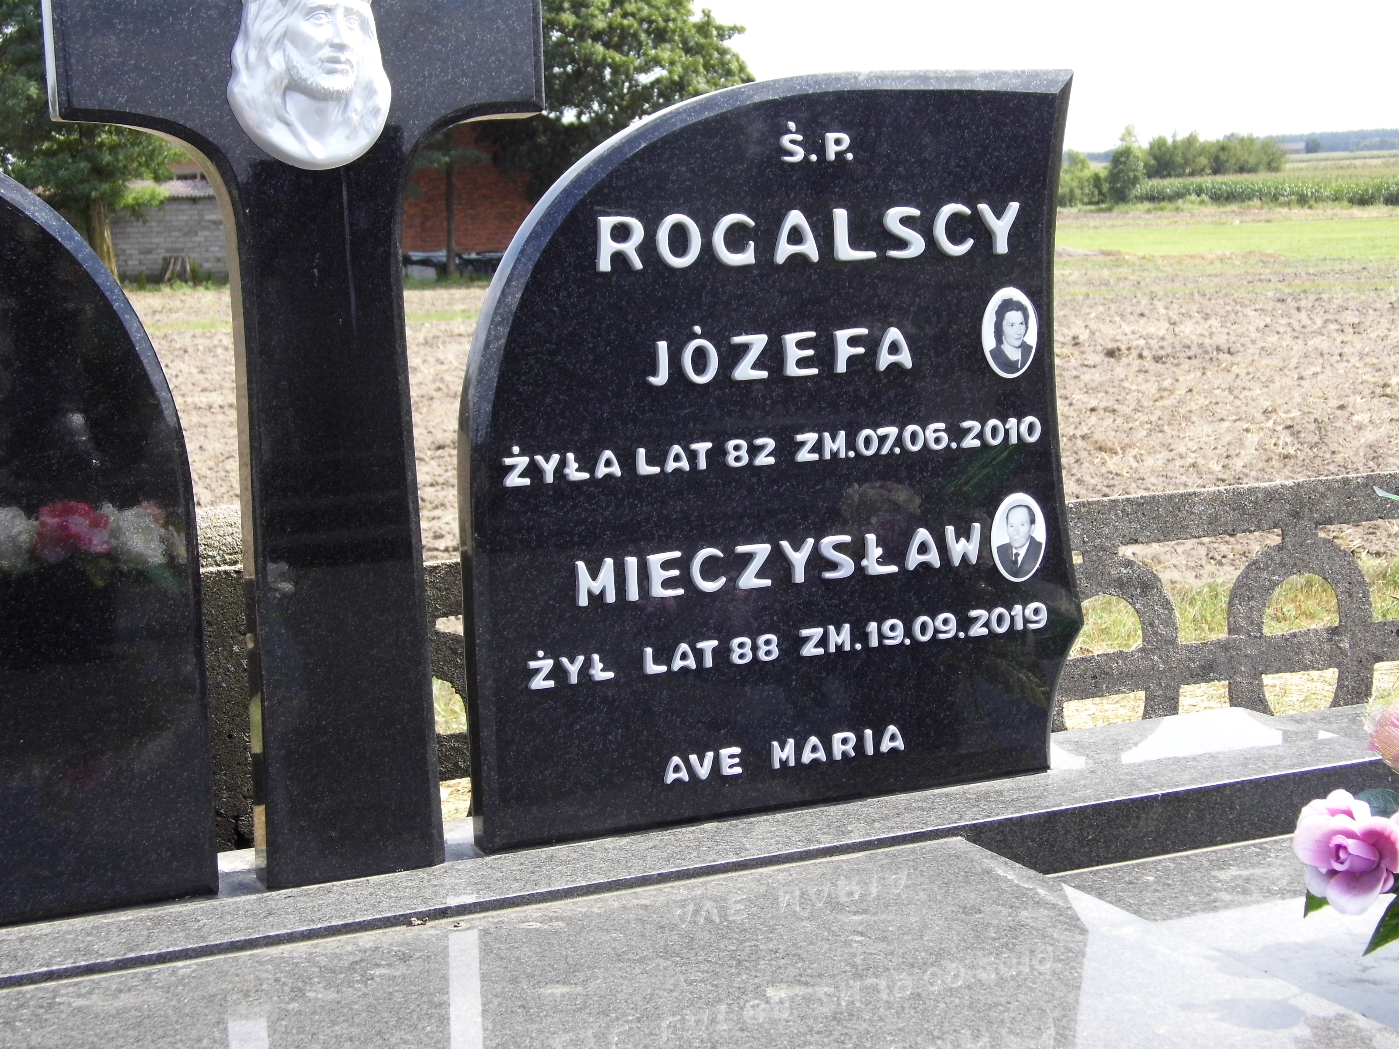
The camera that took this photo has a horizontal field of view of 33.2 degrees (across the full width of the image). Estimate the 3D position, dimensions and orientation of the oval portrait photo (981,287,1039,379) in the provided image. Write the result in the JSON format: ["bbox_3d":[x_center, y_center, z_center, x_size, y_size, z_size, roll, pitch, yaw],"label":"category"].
[{"bbox_3d":[0.372,-0.229,2.806,0.078,0.109,0.010,-5,9,-24],"label":"oval portrait photo"}]

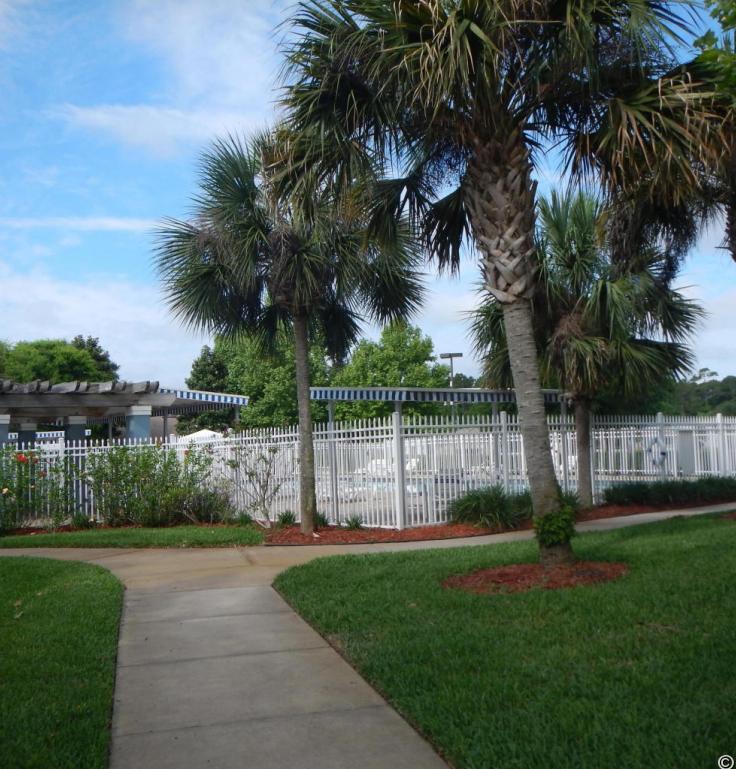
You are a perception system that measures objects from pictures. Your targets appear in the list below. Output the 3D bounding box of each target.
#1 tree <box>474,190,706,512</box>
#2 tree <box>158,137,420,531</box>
[{"bbox_3d":[4.363,-0.752,16.198,4.200,6.120,4.200,-2,-6,0],"label":"tree"},{"bbox_3d":[-1.240,-0.917,13.416,4.200,6.460,4.200,-2,-6,0],"label":"tree"}]

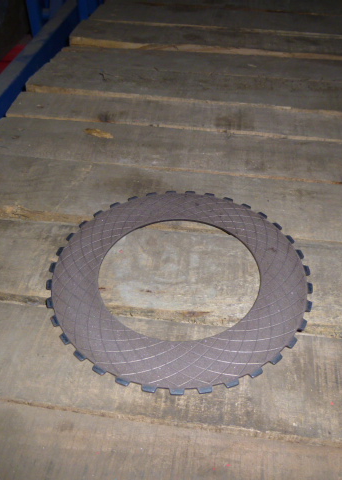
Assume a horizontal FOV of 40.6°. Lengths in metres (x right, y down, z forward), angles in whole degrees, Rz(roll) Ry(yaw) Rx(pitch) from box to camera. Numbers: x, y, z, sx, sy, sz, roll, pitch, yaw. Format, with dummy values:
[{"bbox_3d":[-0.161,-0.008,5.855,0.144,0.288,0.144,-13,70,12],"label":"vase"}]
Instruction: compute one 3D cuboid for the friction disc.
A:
[{"bbox_3d":[0.008,0.033,0.466,0.264,0.003,0.264,-1,44,1],"label":"friction disc"}]

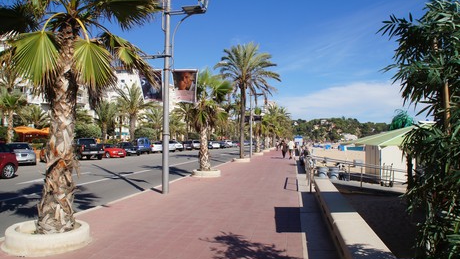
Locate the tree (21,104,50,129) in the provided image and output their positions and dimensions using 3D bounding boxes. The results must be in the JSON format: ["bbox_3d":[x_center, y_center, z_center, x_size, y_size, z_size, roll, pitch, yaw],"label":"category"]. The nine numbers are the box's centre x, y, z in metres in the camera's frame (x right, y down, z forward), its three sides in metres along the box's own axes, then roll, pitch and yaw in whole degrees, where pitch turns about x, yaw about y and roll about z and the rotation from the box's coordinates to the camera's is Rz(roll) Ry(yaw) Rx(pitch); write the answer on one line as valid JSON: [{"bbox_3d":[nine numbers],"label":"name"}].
[{"bbox_3d":[-22.000,-0.100,39.000,4.300,5.800,4.300,0,-2,11],"label":"tree"}]

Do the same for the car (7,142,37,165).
[{"bbox_3d":[-14.900,1.617,23.800,1.770,1.480,4.400,2,-2,-43],"label":"car"}]

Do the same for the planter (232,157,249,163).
[{"bbox_3d":[0.880,2.317,25.904,1.300,0.260,1.300,0,-2,11],"label":"planter"}]

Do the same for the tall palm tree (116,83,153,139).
[{"bbox_3d":[-13.800,-1.700,50.000,6.000,9.600,6.000,0,-2,11],"label":"tall palm tree"}]

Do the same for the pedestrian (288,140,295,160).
[{"bbox_3d":[5.351,1.739,30.029,0.550,1.720,0.380,0,-2,11],"label":"pedestrian"}]

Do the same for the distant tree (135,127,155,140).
[{"bbox_3d":[-12.834,1.467,52.000,3.400,3.300,3.400,0,-2,11],"label":"distant tree"}]

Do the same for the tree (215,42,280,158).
[{"bbox_3d":[1.250,-2.100,25.000,4.900,8.500,4.900,0,-2,11],"label":"tree"}]

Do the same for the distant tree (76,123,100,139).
[{"bbox_3d":[-15.723,1.034,38.000,3.300,3.300,3.300,0,-2,11],"label":"distant tree"}]

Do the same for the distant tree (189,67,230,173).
[{"bbox_3d":[-0.866,-0.424,15.700,2.000,4.650,2.000,0,-2,0],"label":"distant tree"}]

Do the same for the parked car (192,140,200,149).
[{"bbox_3d":[-6.300,2.760,61.000,1.760,1.500,4.200,1,-2,-29],"label":"parked car"}]

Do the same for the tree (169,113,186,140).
[{"bbox_3d":[-10.400,0.260,67.000,4.400,6.700,4.400,0,-2,11],"label":"tree"}]

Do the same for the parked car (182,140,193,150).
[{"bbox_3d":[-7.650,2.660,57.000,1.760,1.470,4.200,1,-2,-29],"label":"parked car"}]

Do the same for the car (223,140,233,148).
[{"bbox_3d":[-0.900,3.221,76.000,4.300,1.520,1.780,-1,-2,40],"label":"car"}]

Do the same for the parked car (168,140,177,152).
[{"bbox_3d":[-9.434,2.370,48.432,1.750,1.470,4.200,2,-3,-40],"label":"parked car"}]

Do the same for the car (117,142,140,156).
[{"bbox_3d":[-11.100,2.070,37.000,1.760,1.450,4.400,1,-2,-30],"label":"car"}]

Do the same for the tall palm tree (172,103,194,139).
[{"bbox_3d":[-8.034,-1.145,66.163,5.600,9.700,5.600,0,-2,11],"label":"tall palm tree"}]

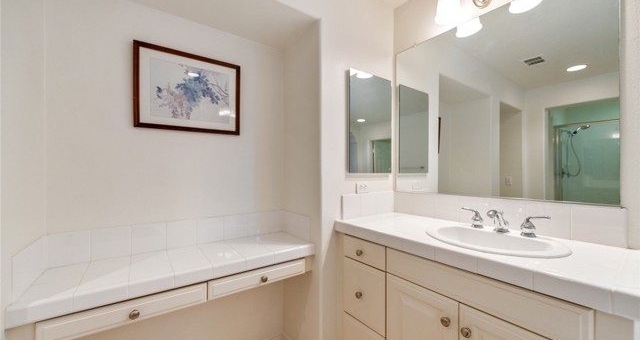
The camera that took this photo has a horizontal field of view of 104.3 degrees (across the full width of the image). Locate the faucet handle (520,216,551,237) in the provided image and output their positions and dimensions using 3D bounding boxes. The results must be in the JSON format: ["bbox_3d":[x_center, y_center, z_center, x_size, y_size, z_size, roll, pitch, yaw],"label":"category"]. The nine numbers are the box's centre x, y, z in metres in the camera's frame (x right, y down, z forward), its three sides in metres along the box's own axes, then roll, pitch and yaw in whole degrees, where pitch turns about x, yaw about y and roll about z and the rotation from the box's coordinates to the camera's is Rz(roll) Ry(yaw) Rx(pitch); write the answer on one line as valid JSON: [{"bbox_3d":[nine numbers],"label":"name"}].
[{"bbox_3d":[0.941,0.246,1.082,0.053,0.088,0.100,0,0,-37],"label":"faucet handle"}]

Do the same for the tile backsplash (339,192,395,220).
[{"bbox_3d":[0.336,0.232,1.680,0.488,0.152,0.018,0,0,-36],"label":"tile backsplash"}]

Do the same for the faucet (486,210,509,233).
[{"bbox_3d":[0.835,0.241,1.167,0.152,0.107,0.055,0,0,-36],"label":"faucet"}]

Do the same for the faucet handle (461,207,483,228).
[{"bbox_3d":[0.786,0.247,1.285,0.053,0.088,0.100,0,0,-37],"label":"faucet handle"}]

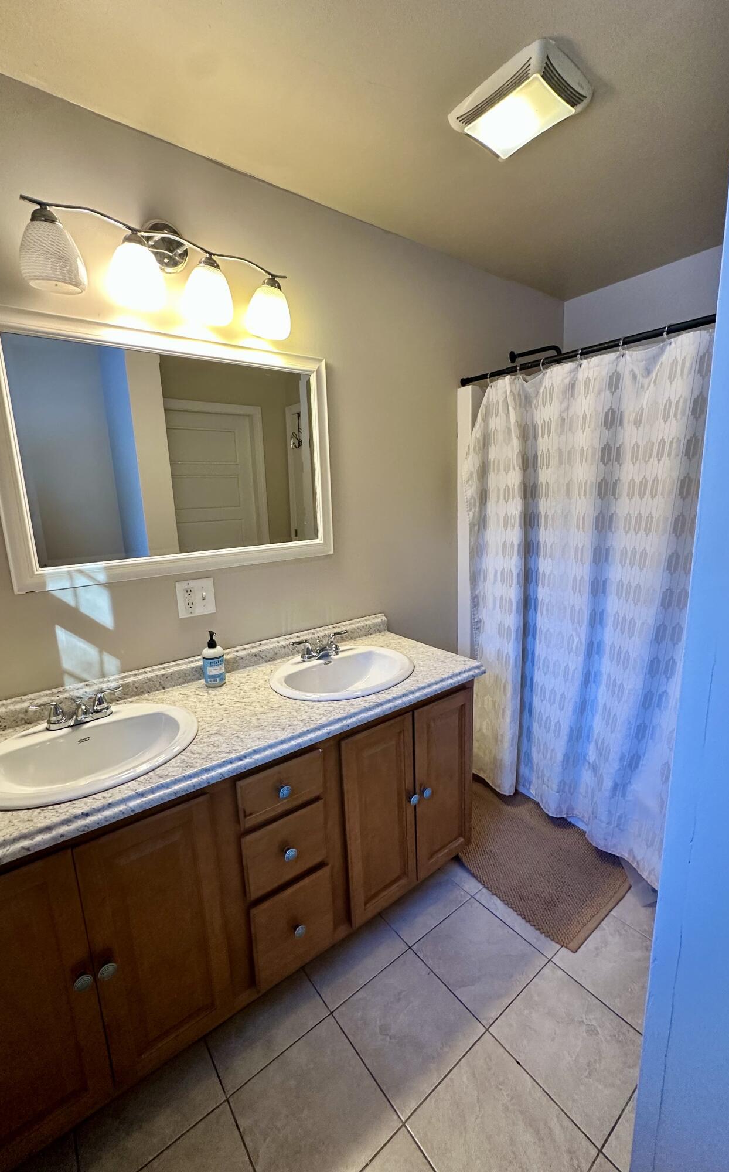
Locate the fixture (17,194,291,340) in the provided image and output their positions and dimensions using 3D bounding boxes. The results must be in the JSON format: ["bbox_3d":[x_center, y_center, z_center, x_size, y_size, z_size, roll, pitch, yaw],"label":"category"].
[{"bbox_3d":[-0.526,-0.890,1.296,0.700,0.250,0.167,-10,14,-36],"label":"fixture"}]

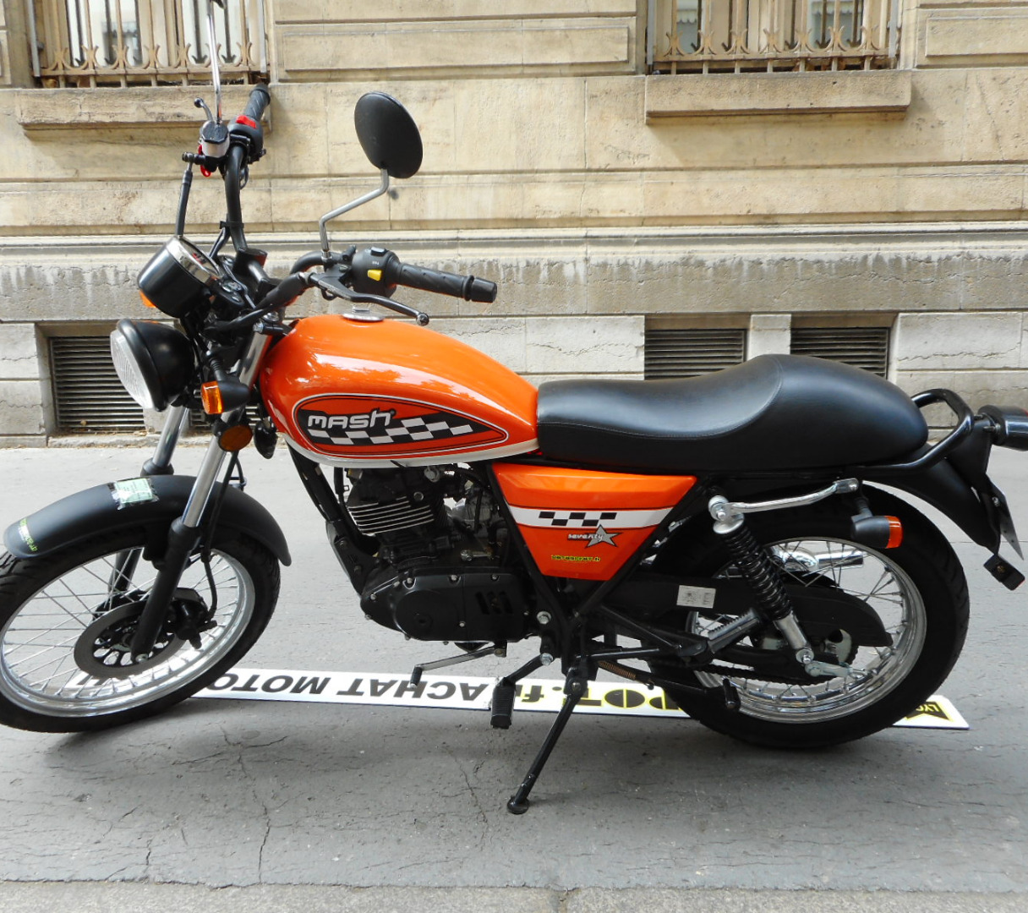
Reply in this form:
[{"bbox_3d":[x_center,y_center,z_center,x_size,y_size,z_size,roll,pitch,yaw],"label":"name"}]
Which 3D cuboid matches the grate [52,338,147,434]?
[{"bbox_3d":[-2.587,-0.461,5.569,0.660,0.620,0.050,0,10,2],"label":"grate"}]

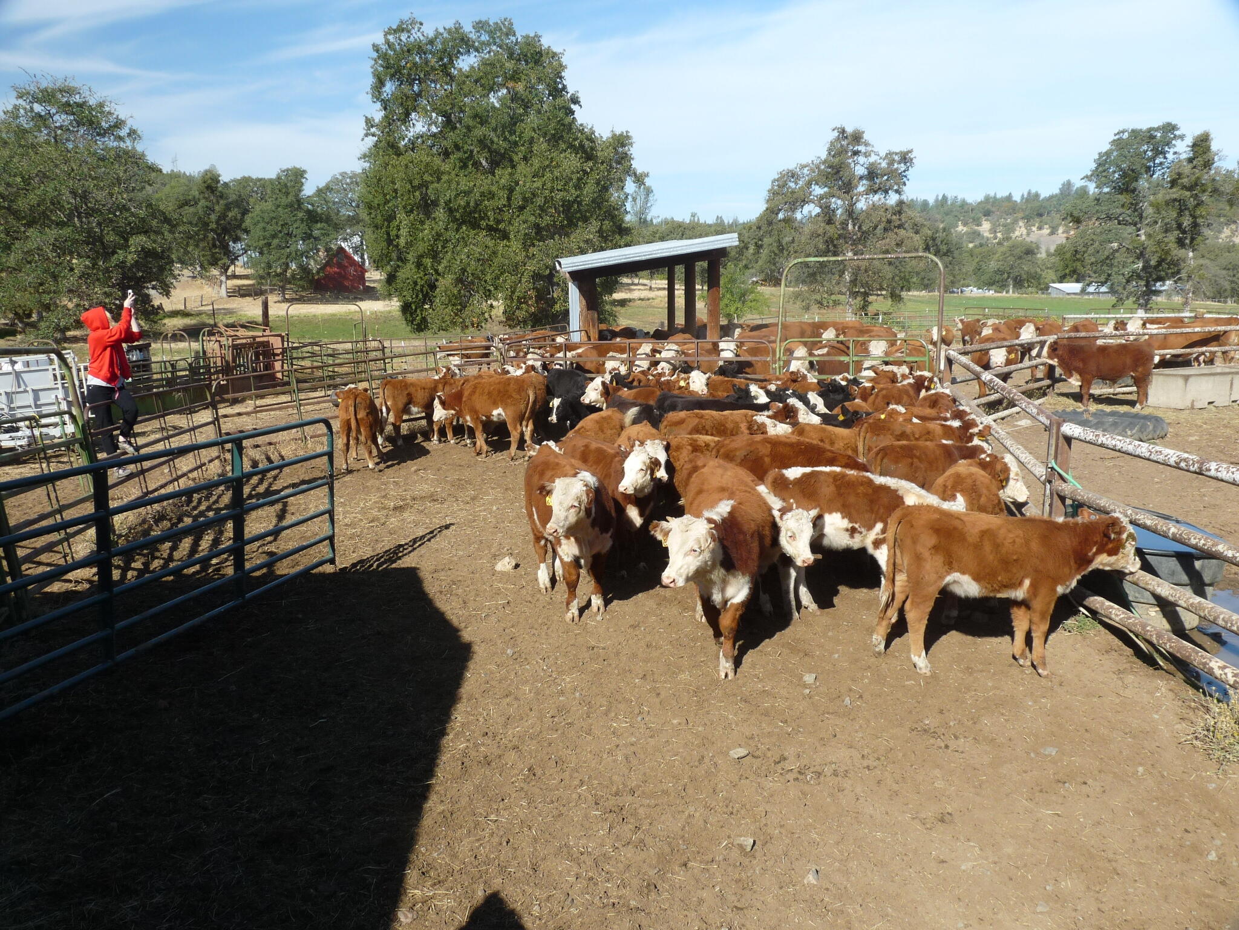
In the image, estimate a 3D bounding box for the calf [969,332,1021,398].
[{"bbox_3d":[8.200,-2.092,20.974,0.700,1.330,2.000,3,11,14],"label":"calf"}]

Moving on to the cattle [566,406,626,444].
[{"bbox_3d":[-0.330,-0.008,10.502,0.500,1.100,1.550,5,12,24],"label":"cattle"}]

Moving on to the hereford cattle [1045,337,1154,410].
[{"bbox_3d":[9.030,-1.719,18.200,1.900,1.250,0.600,4,12,18],"label":"hereford cattle"}]

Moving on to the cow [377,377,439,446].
[{"bbox_3d":[-2.850,-0.870,14.868,1.600,1.080,0.480,-6,13,-29],"label":"cow"}]

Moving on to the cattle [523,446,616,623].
[{"bbox_3d":[-0.450,0.547,8.141,0.500,1.120,1.650,-3,11,-16],"label":"cattle"}]

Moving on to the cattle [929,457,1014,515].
[{"bbox_3d":[3.270,0.443,8.884,0.550,1.050,1.550,5,12,26],"label":"cattle"}]

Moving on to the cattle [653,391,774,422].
[{"bbox_3d":[1.380,-0.273,11.775,1.750,1.120,0.520,3,12,15],"label":"cattle"}]

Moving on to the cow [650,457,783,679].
[{"bbox_3d":[0.720,0.685,7.200,0.800,1.170,1.750,0,11,-2],"label":"cow"}]

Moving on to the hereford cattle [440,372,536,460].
[{"bbox_3d":[-1.880,-0.738,13.800,1.500,1.180,0.520,6,13,28],"label":"hereford cattle"}]

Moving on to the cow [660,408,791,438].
[{"bbox_3d":[1.200,-0.047,10.647,1.600,1.120,0.500,0,11,-2],"label":"cow"}]

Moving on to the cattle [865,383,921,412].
[{"bbox_3d":[4.470,-0.794,15.418,0.500,1.070,1.620,8,13,36],"label":"cattle"}]

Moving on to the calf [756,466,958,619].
[{"bbox_3d":[1.980,0.631,7.500,1.750,1.150,0.520,3,12,12],"label":"calf"}]

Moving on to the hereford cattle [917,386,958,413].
[{"bbox_3d":[4.080,-0.401,12.300,0.520,1.150,1.700,5,12,23],"label":"hereford cattle"}]

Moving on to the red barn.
[{"bbox_3d":[-33.791,-23.650,116.940,6.800,6.200,8.500,-2,12,-12],"label":"red barn"}]

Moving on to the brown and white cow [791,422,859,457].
[{"bbox_3d":[2.550,0.061,10.261,1.600,1.060,0.500,1,11,5],"label":"brown and white cow"}]

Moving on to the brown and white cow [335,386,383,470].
[{"bbox_3d":[-3.780,-0.573,14.239,0.470,1.070,1.580,-1,11,-5],"label":"brown and white cow"}]

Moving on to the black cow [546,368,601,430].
[{"bbox_3d":[-0.720,-0.821,14.521,0.550,1.120,1.550,2,11,10],"label":"black cow"}]

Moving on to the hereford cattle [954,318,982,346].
[{"bbox_3d":[9.950,-3.638,27.200,0.650,1.220,1.700,6,13,29],"label":"hereford cattle"}]

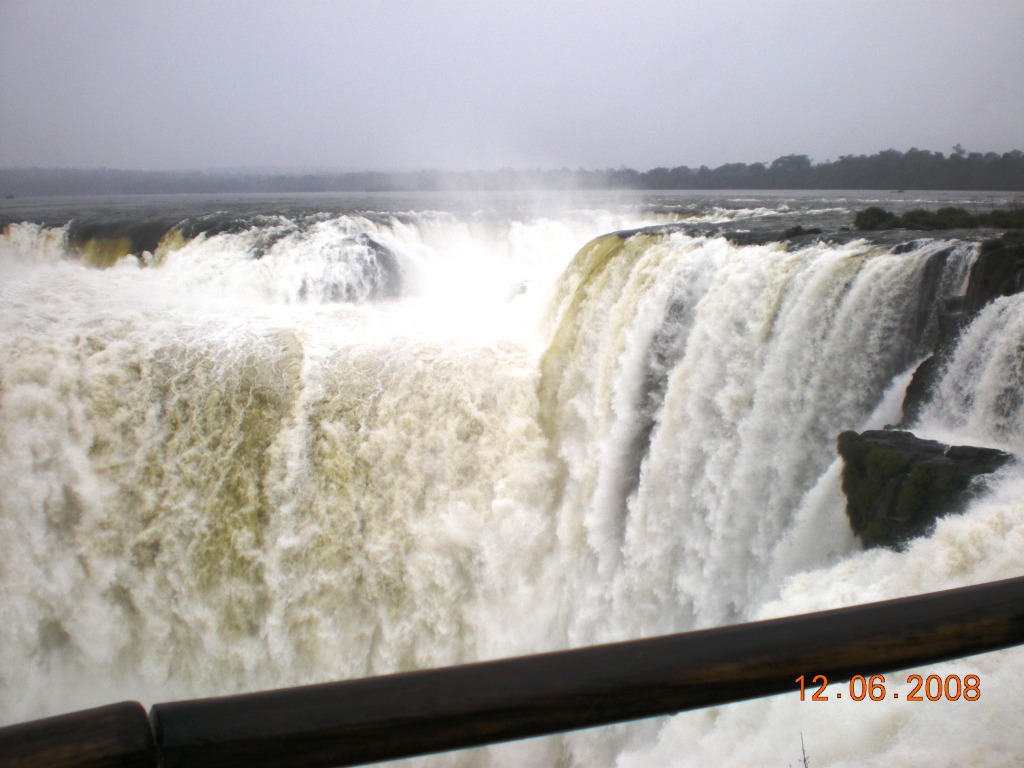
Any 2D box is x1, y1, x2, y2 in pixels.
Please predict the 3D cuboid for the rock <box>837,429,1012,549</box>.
[{"bbox_3d":[20.400,5.200,56.000,7.800,4.800,5.500,5,11,27],"label":"rock"}]

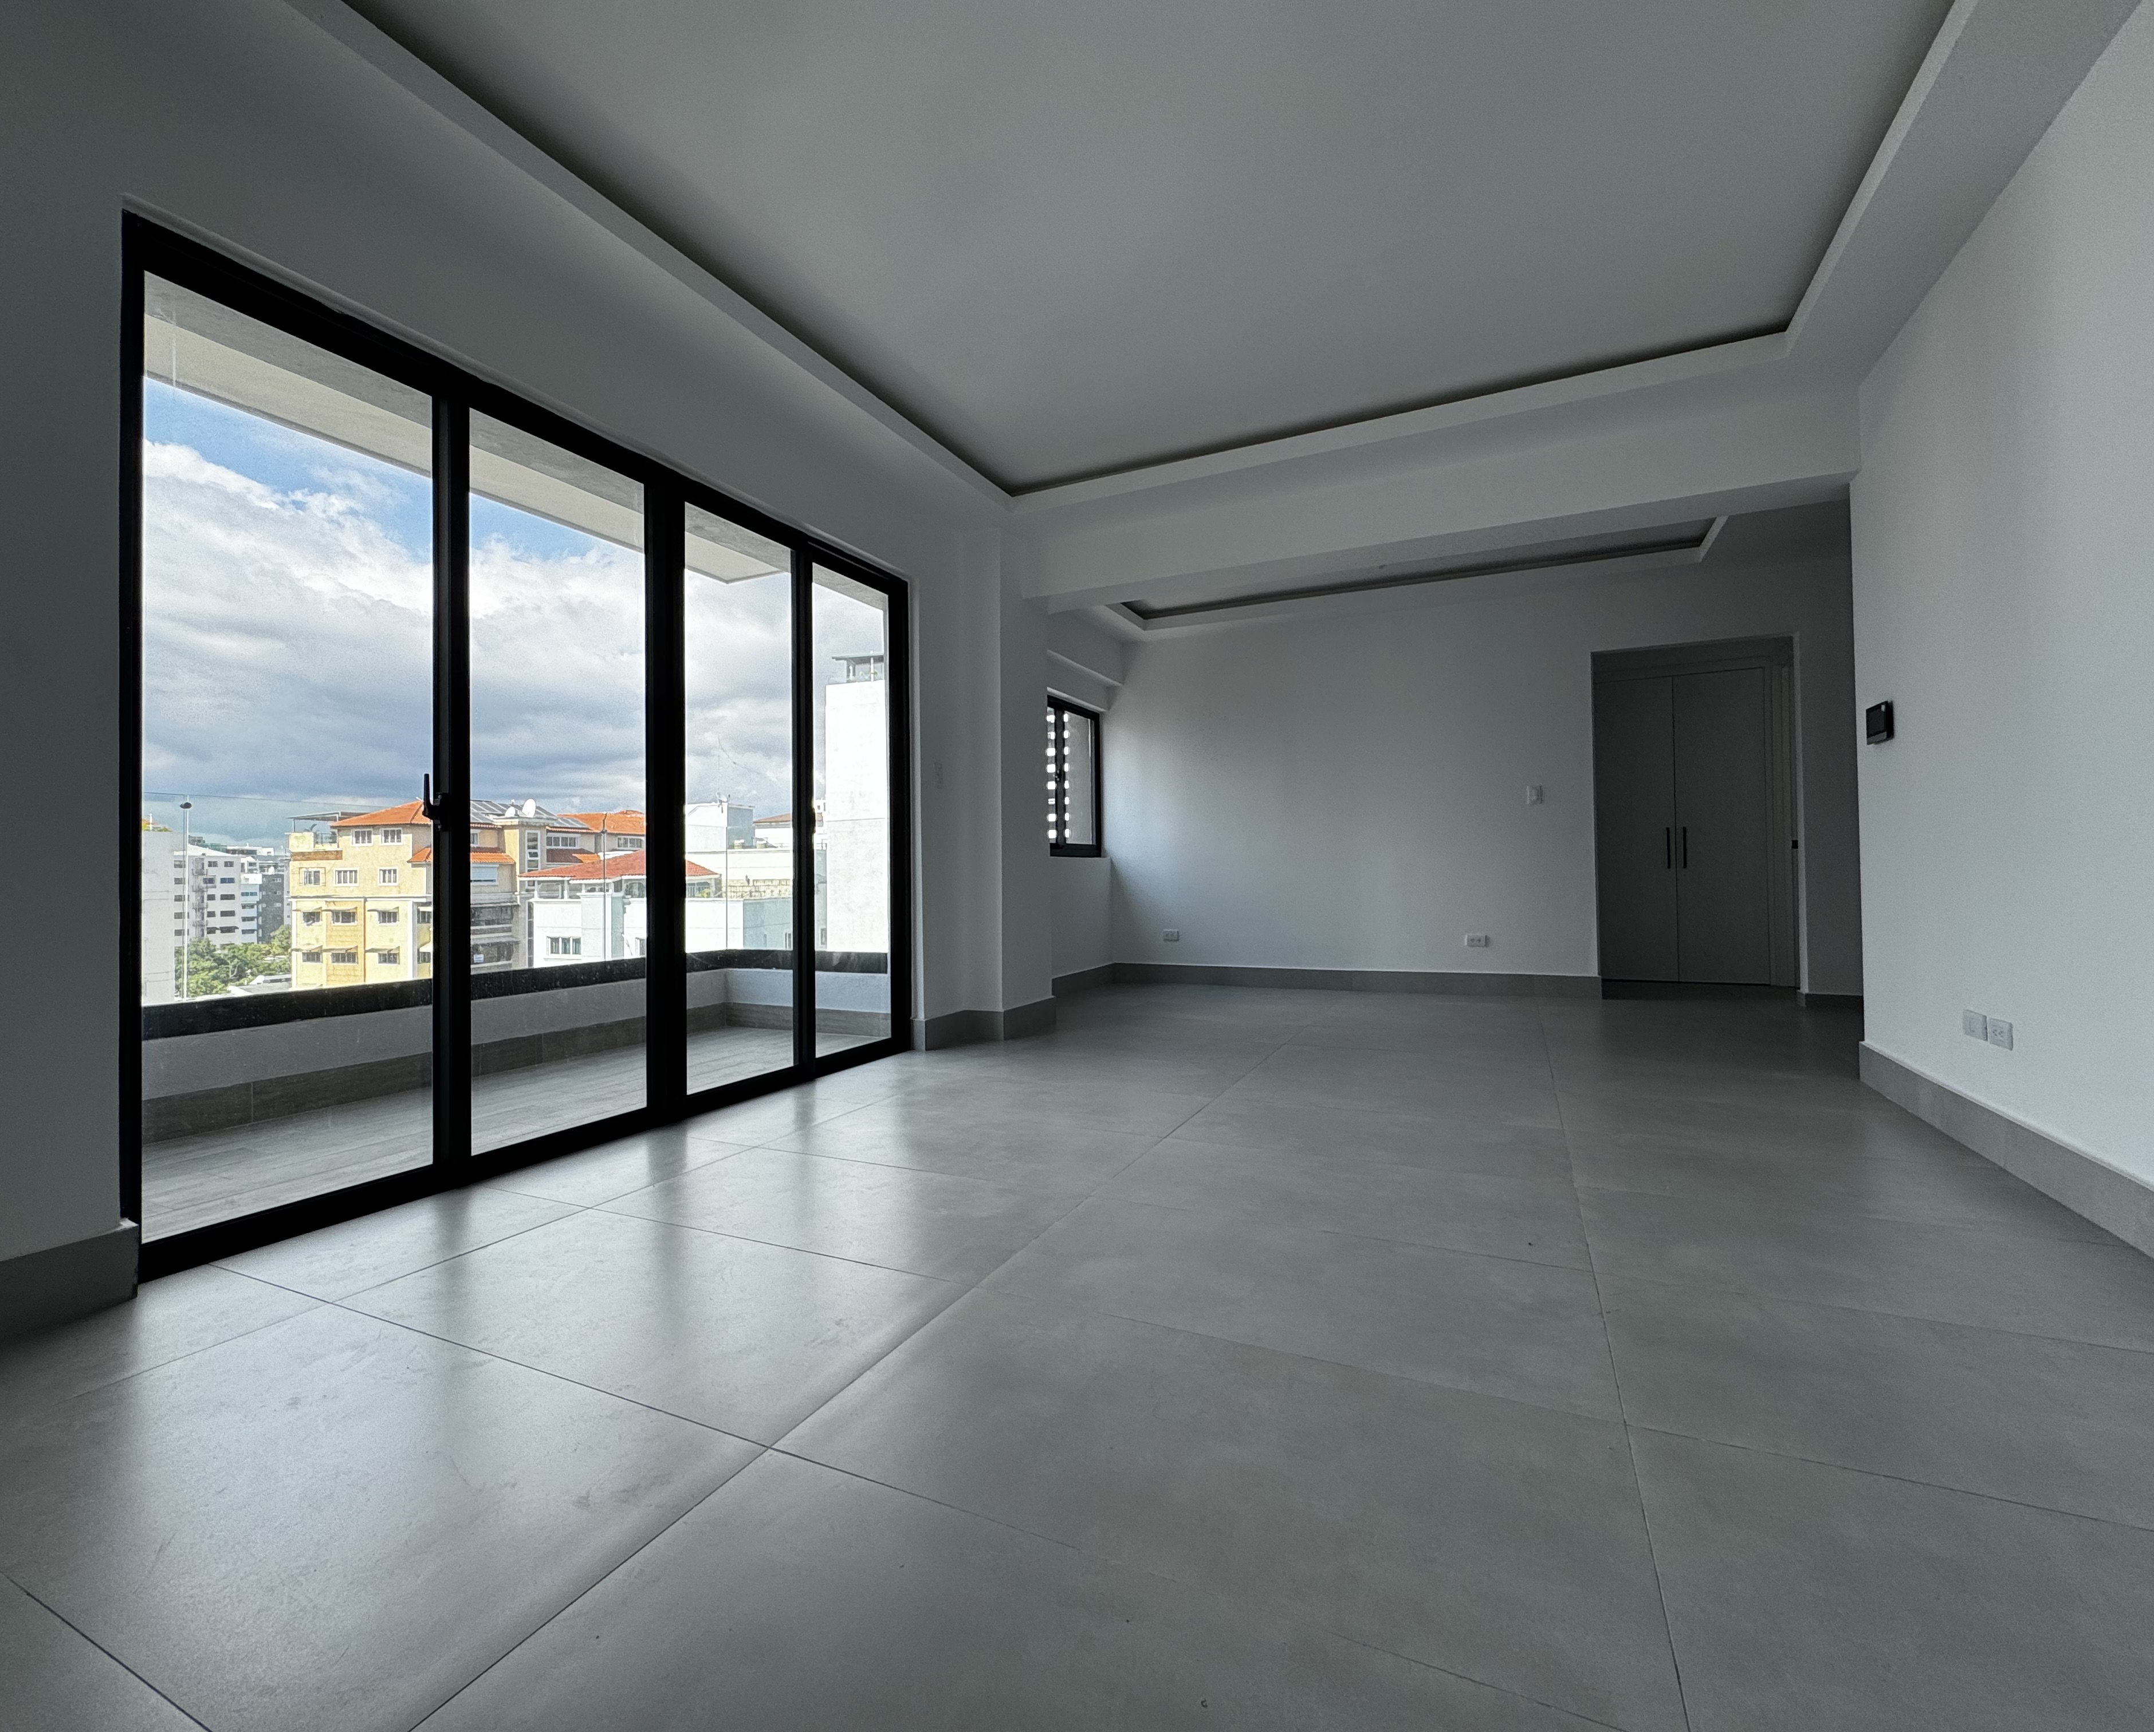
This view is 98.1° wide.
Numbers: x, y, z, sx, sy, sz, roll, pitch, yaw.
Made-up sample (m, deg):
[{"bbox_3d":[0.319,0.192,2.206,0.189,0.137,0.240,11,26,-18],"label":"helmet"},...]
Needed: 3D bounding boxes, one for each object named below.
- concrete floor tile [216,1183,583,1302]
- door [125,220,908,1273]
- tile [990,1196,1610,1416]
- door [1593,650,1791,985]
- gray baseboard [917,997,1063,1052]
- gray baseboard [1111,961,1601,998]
[{"bbox_3d":[-1.648,0.926,2.315,0.466,0.015,0.600,-1,0,25],"label":"concrete floor tile"},{"bbox_3d":[-1.490,-0.256,3.369,0.100,2.355,2.950,-1,0,25],"label":"door"},{"bbox_3d":[0.449,0.897,2.004,1.200,0.015,0.600,-1,0,25],"label":"tile"},{"bbox_3d":[4.447,-0.308,6.888,1.200,2.340,0.060,-1,0,25],"label":"door"},{"bbox_3d":[-0.472,0.839,5.004,0.290,0.155,1.000,-1,0,25],"label":"gray baseboard"},{"bbox_3d":[1.843,0.817,6.698,3.350,0.155,0.016,-1,0,22],"label":"gray baseboard"}]

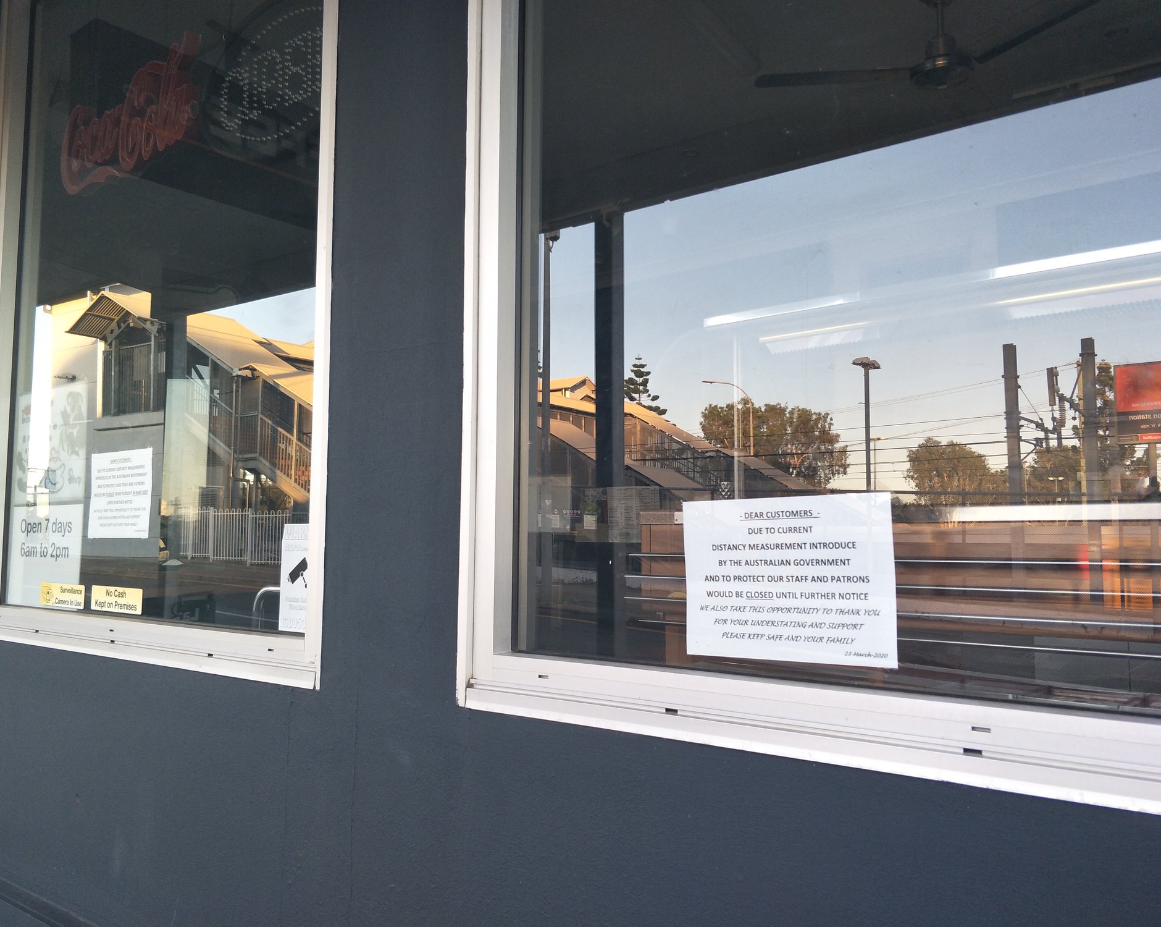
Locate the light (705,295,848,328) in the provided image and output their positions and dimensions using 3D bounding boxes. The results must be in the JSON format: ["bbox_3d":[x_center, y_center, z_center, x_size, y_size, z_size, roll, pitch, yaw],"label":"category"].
[{"bbox_3d":[1.524,-1.164,6.622,1.200,0.080,0.120,-3,-6,34],"label":"light"}]

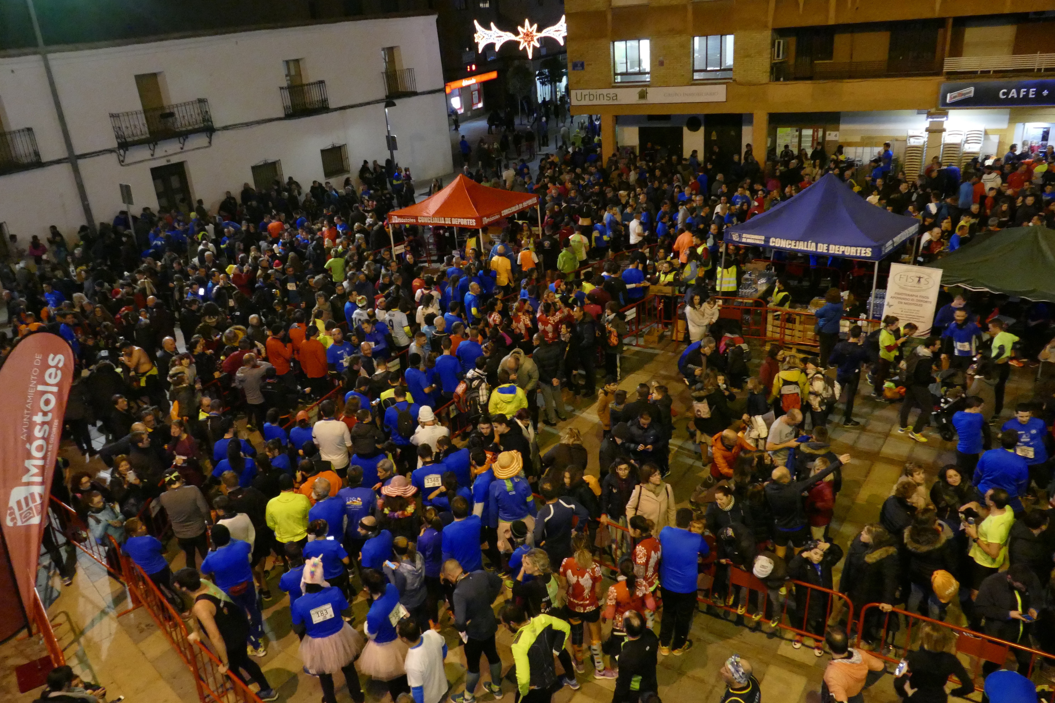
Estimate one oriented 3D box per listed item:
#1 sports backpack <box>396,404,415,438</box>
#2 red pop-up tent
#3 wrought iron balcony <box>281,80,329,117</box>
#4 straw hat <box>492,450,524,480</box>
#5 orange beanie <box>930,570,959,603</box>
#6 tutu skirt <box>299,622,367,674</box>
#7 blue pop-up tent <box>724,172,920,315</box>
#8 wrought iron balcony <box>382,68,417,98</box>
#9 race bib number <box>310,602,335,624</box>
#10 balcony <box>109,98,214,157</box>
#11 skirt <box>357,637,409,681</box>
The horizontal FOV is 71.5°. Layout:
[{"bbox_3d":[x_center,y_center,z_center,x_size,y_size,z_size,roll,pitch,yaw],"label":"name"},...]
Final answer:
[{"bbox_3d":[-1.748,0.992,10.496,0.270,0.450,0.170,-8,24,-7],"label":"sports backpack"},{"bbox_3d":[-1.623,-3.340,19.685,2.880,2.820,2.850,10,28,29],"label":"red pop-up tent"},{"bbox_3d":[-8.371,-9.529,27.671,0.450,1.070,1.770,13,30,34],"label":"wrought iron balcony"},{"bbox_3d":[-0.230,1.316,8.534,0.380,0.160,0.380,-4,32,0],"label":"straw hat"},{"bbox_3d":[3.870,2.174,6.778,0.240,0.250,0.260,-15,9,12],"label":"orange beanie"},{"bbox_3d":[-1.937,2.888,7.249,0.630,0.370,0.560,-11,25,-15],"label":"tutu skirt"},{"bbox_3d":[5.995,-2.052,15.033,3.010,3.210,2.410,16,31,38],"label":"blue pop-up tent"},{"bbox_3d":[-5.469,-11.409,31.205,0.430,1.030,1.570,13,30,34],"label":"wrought iron balcony"},{"bbox_3d":[-1.993,2.546,7.115,0.205,0.155,0.012,-14,6,-20],"label":"race bib number"},{"bbox_3d":[-11.662,-7.246,23.627,0.570,1.300,2.990,13,30,34],"label":"balcony"},{"bbox_3d":[-1.361,2.914,7.094,0.590,0.360,0.550,-4,24,2],"label":"skirt"}]

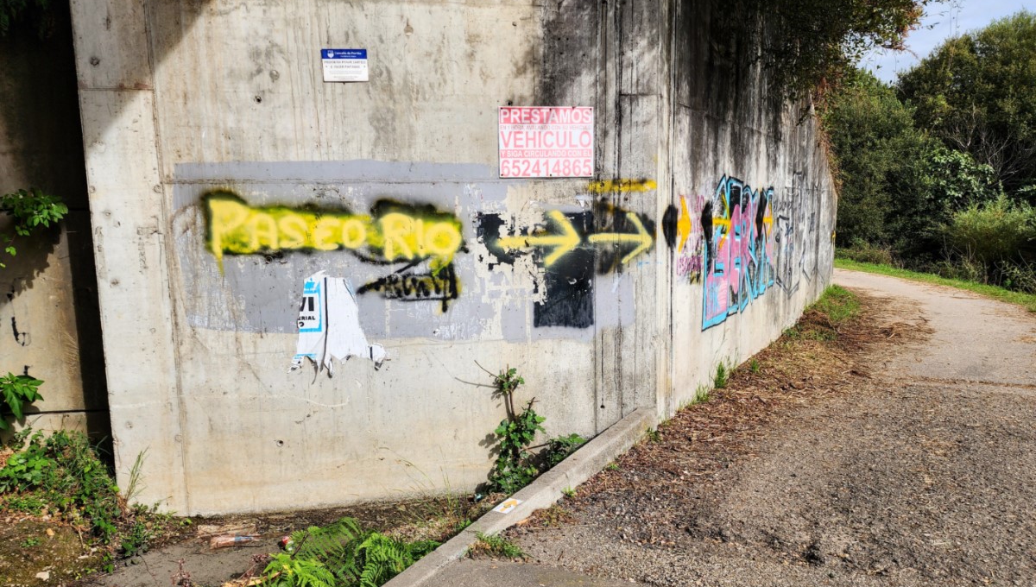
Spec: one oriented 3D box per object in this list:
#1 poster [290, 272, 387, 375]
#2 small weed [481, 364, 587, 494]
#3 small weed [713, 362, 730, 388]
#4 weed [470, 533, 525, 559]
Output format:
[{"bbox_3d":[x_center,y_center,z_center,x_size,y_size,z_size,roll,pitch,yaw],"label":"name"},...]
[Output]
[{"bbox_3d":[-1.285,0.221,4.892,0.658,0.753,0.020,-2,8,-10],"label":"poster"},{"bbox_3d":[0.115,1.001,5.032,0.730,0.970,0.400,-2,8,-10],"label":"small weed"},{"bbox_3d":[1.962,0.787,6.642,0.130,0.250,0.130,-2,8,-10],"label":"small weed"},{"bbox_3d":[-0.108,1.258,3.455,0.260,0.090,0.150,-2,8,-10],"label":"weed"}]

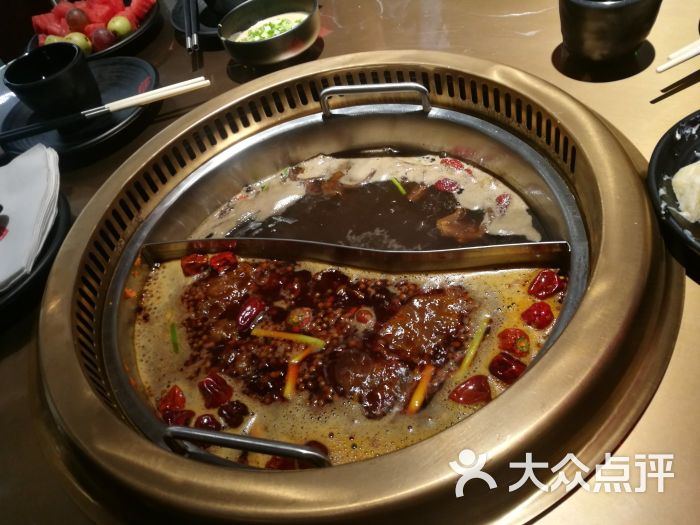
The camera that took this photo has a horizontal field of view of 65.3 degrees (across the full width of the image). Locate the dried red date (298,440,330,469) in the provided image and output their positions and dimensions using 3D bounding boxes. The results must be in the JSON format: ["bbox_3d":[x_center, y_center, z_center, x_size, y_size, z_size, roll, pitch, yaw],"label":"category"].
[{"bbox_3d":[-0.023,0.125,0.353,0.023,0.016,0.019,-25,49,-6],"label":"dried red date"}]

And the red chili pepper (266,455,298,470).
[{"bbox_3d":[-0.043,0.126,0.345,0.027,0.019,0.023,-9,48,8],"label":"red chili pepper"}]

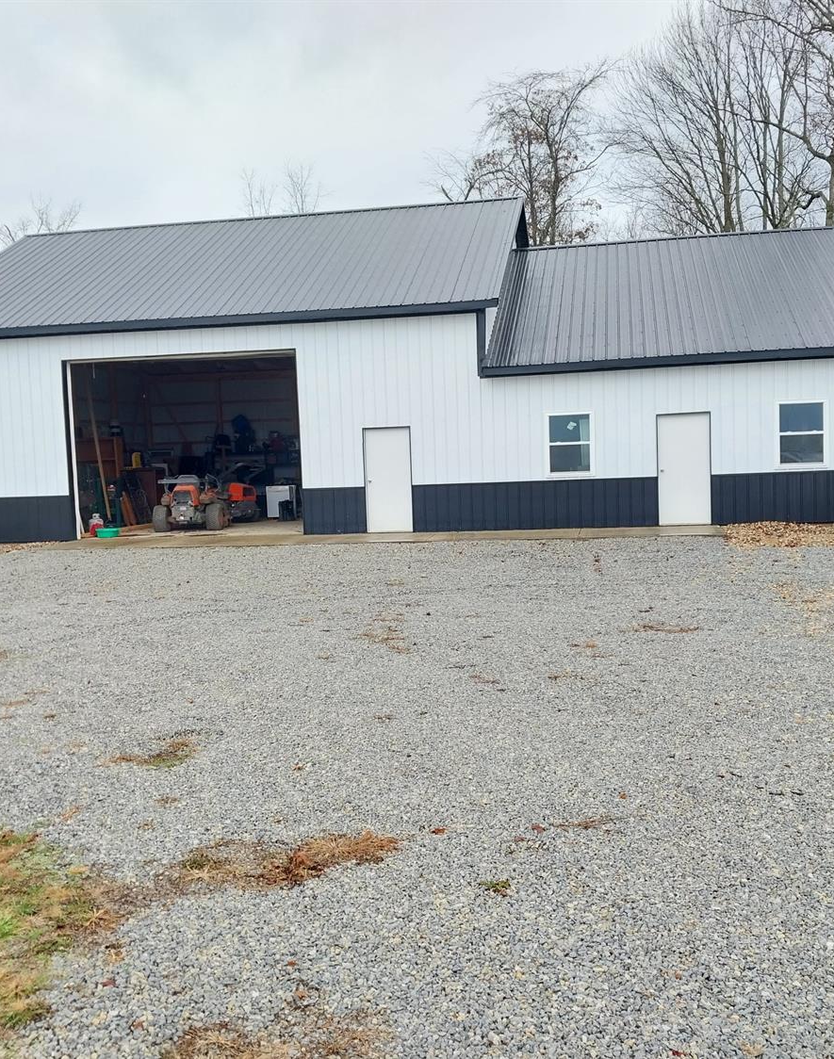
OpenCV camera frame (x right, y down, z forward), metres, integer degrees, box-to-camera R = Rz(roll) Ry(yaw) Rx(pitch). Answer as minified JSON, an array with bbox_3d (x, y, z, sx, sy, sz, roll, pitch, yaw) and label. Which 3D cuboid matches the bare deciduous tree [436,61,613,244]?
[{"bbox_3d":[4.385,-9.686,40.604,6.699,16.006,6.699,-1,4,10],"label":"bare deciduous tree"}]

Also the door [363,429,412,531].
[{"bbox_3d":[-0.538,-0.964,20.415,0.945,2.031,0.080,-1,4,10],"label":"door"}]

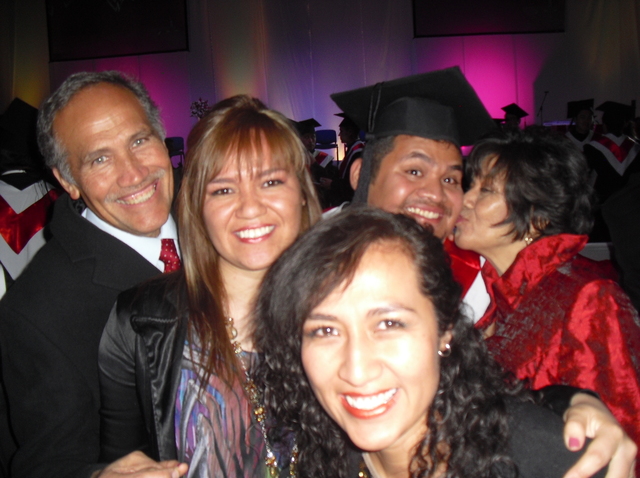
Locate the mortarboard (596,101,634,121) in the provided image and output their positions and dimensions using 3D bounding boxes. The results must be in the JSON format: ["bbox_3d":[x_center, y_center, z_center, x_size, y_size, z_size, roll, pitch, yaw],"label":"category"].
[{"bbox_3d":[2.573,-1.081,5.815,0.242,0.115,0.242,12,-5,1],"label":"mortarboard"}]

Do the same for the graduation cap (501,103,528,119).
[{"bbox_3d":[2.336,-1.480,8.025,0.245,0.115,0.245,31,-16,-19],"label":"graduation cap"}]

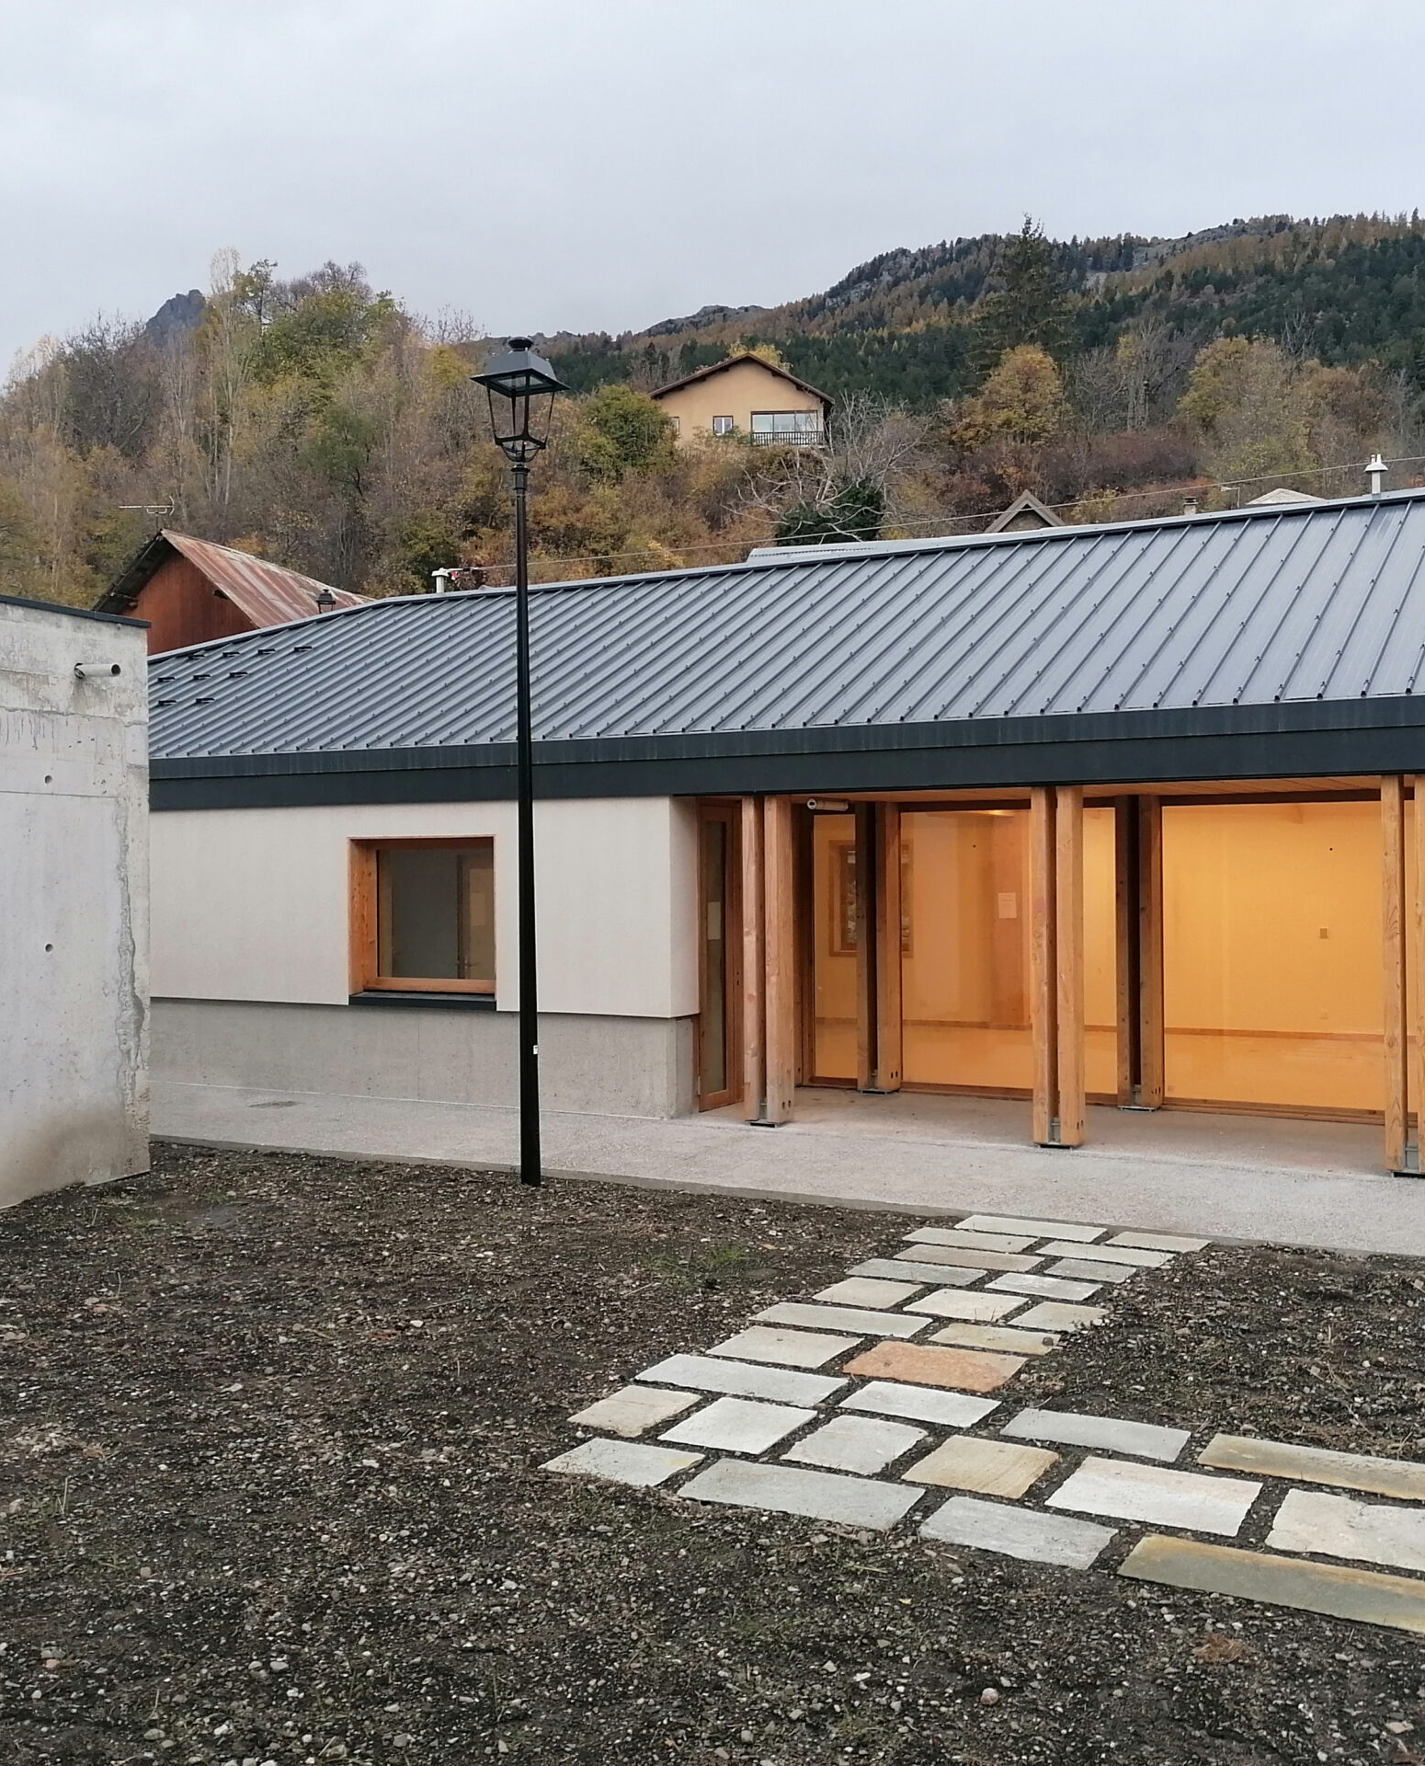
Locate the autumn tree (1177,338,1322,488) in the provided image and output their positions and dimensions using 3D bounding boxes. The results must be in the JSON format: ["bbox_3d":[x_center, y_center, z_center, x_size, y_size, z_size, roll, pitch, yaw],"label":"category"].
[{"bbox_3d":[29.832,-25.898,102.000,8.000,8.800,7.600,0,0,0],"label":"autumn tree"}]

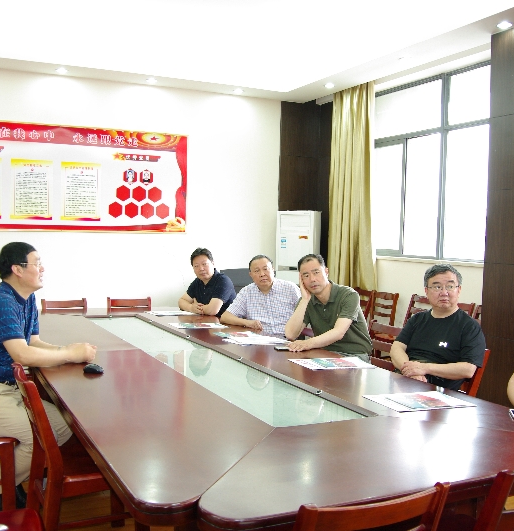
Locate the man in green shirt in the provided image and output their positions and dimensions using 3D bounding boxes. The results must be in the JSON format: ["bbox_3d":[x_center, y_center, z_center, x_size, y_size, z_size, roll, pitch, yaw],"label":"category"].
[{"bbox_3d":[0.434,0.604,3.976,0.751,1.360,0.558,-2,4,-42],"label":"man in green shirt"}]

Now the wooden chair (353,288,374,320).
[{"bbox_3d":[1.071,0.708,7.059,0.528,0.853,0.426,-1,3,-29],"label":"wooden chair"}]

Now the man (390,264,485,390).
[{"bbox_3d":[0.946,0.667,3.359,0.780,1.310,0.600,-1,4,-42],"label":"man"}]

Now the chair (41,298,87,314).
[{"bbox_3d":[-1.620,0.734,5.157,0.410,0.850,0.490,0,3,-29],"label":"chair"}]

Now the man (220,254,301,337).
[{"bbox_3d":[0.070,0.578,4.712,0.780,1.300,0.580,-1,4,-45],"label":"man"}]

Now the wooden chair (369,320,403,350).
[{"bbox_3d":[0.733,0.850,4.167,0.500,0.850,0.420,0,3,-29],"label":"wooden chair"}]

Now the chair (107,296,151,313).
[{"bbox_3d":[-1.144,0.750,5.522,0.426,0.853,0.528,0,3,-26],"label":"chair"}]

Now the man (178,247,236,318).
[{"bbox_3d":[-0.362,0.521,5.294,0.780,1.330,0.560,-1,4,-43],"label":"man"}]

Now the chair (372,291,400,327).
[{"bbox_3d":[1.329,0.737,6.632,0.410,0.850,0.490,4,4,36],"label":"chair"}]

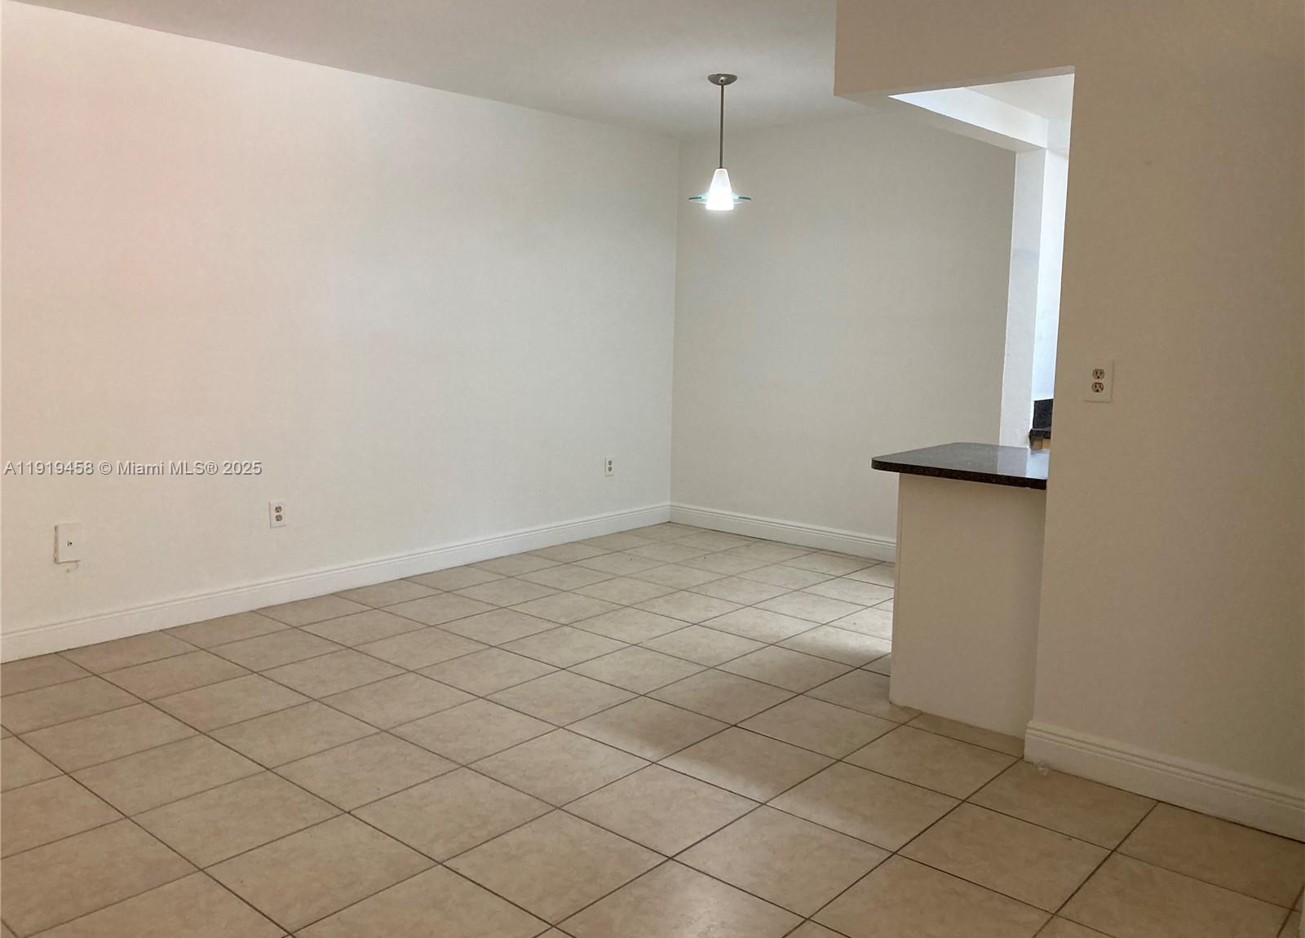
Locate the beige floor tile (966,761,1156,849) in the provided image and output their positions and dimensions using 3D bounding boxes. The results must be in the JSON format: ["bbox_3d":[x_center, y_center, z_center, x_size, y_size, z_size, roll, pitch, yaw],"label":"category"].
[{"bbox_3d":[1.178,0.956,3.036,0.402,0.010,0.390,8,11,40],"label":"beige floor tile"}]

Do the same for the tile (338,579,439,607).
[{"bbox_3d":[-1.279,0.608,5.127,0.380,0.010,0.404,8,11,40],"label":"tile"}]

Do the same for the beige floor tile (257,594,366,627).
[{"bbox_3d":[-1.551,0.650,4.842,0.382,0.010,0.402,8,11,40],"label":"beige floor tile"}]

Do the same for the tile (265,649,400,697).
[{"bbox_3d":[-1.200,0.772,3.984,0.400,0.012,0.400,8,11,40],"label":"tile"}]

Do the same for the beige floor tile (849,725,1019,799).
[{"bbox_3d":[0.875,0.915,3.321,0.407,0.010,0.407,8,11,40],"label":"beige floor tile"}]

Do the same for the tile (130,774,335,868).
[{"bbox_3d":[-1.122,0.942,2.857,0.404,0.010,0.404,8,11,40],"label":"tile"}]

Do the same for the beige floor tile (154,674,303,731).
[{"bbox_3d":[-1.473,0.816,3.696,0.400,0.012,0.400,8,11,40],"label":"beige floor tile"}]

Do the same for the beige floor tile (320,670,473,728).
[{"bbox_3d":[-0.897,0.817,3.732,0.404,0.010,0.404,8,11,40],"label":"beige floor tile"}]

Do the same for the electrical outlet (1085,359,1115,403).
[{"bbox_3d":[1.273,-0.251,3.016,0.073,0.117,0.010,8,11,40],"label":"electrical outlet"}]

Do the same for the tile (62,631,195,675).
[{"bbox_3d":[-2.080,0.730,4.210,0.380,0.010,0.404,8,11,40],"label":"tile"}]

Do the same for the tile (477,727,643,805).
[{"bbox_3d":[-0.280,0.903,3.207,0.400,0.010,0.400,8,11,40],"label":"tile"}]

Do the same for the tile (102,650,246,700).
[{"bbox_3d":[-1.796,0.776,3.990,0.407,0.010,0.407,8,11,40],"label":"tile"}]

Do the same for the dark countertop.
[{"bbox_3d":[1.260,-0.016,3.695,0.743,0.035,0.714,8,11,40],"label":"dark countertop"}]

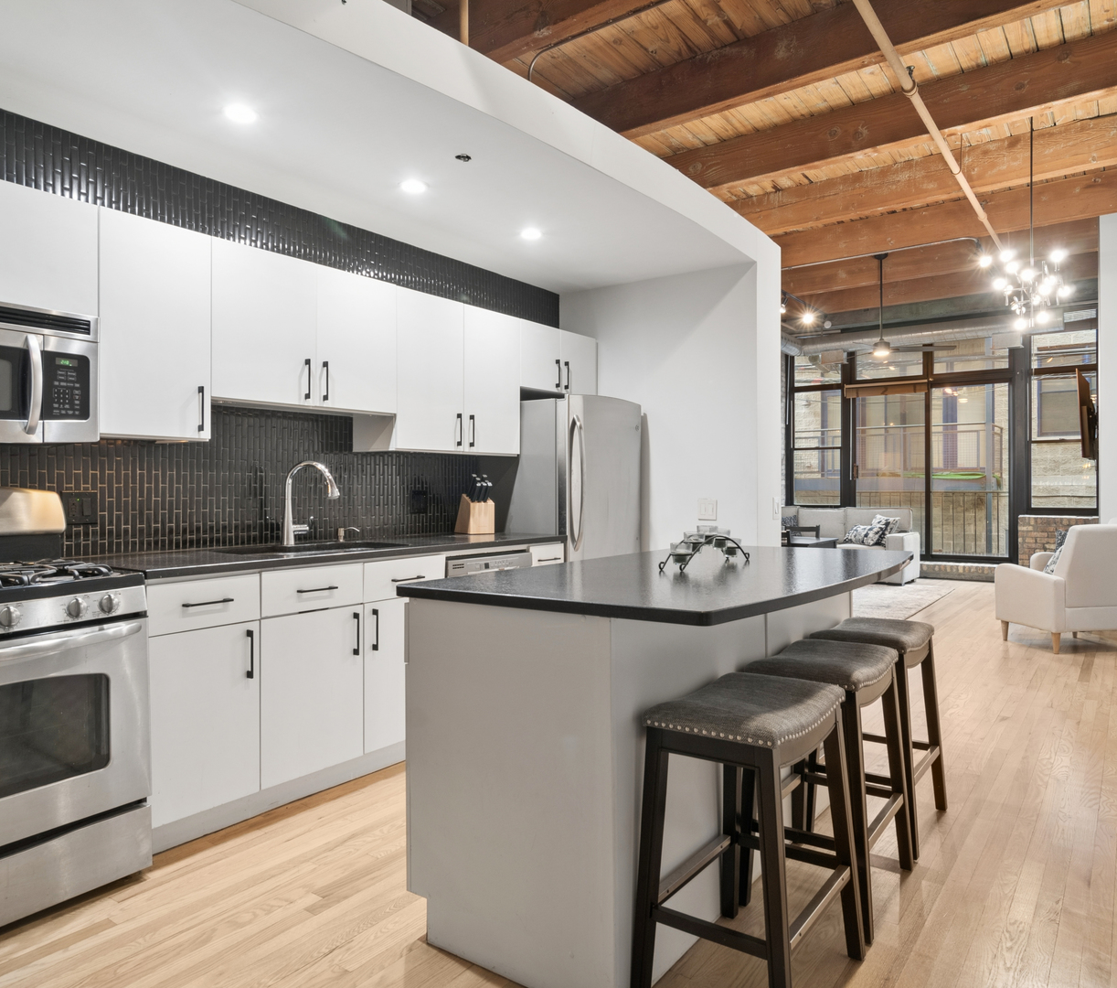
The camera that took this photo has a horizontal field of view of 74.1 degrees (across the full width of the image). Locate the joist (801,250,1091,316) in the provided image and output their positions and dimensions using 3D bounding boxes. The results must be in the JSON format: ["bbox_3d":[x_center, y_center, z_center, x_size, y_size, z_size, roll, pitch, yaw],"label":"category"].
[{"bbox_3d":[4.579,-2.530,9.109,3.400,0.340,0.190,0,1,33],"label":"joist"}]

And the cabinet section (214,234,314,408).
[{"bbox_3d":[-1.311,-0.681,3.103,0.330,0.612,0.459,1,1,38],"label":"cabinet section"}]

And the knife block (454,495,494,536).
[{"bbox_3d":[-0.473,0.112,4.197,0.160,0.218,0.170,-1,1,-36],"label":"knife block"}]

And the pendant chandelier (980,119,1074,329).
[{"bbox_3d":[3.089,-1.802,4.862,0.520,1.420,0.520,0,1,38],"label":"pendant chandelier"}]

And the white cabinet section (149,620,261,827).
[{"bbox_3d":[-1.436,0.768,2.726,0.600,0.623,0.380,1,1,38],"label":"white cabinet section"}]

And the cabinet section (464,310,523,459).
[{"bbox_3d":[-0.487,-0.613,4.165,0.330,0.776,0.448,1,1,38],"label":"cabinet section"}]

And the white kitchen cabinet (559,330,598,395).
[{"bbox_3d":[0.006,-0.809,4.789,0.330,0.392,0.386,0,1,38],"label":"white kitchen cabinet"}]

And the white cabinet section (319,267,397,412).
[{"bbox_3d":[-1.036,-0.685,3.457,0.330,0.612,0.436,1,1,38],"label":"white cabinet section"}]

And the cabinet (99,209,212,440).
[{"bbox_3d":[-1.571,-0.592,2.770,0.330,0.778,0.386,0,1,38],"label":"cabinet"}]

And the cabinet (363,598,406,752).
[{"bbox_3d":[-0.890,0.748,3.382,0.600,0.618,0.454,0,1,38],"label":"cabinet"}]

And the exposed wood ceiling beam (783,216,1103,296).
[{"bbox_3d":[4.112,-2.698,8.655,3.600,0.350,0.160,0,1,35],"label":"exposed wood ceiling beam"}]

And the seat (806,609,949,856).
[{"bbox_3d":[1.143,0.822,2.646,0.365,0.680,0.470,0,1,35],"label":"seat"}]

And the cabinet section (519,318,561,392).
[{"bbox_3d":[-0.231,-0.813,4.491,0.330,0.384,0.386,1,1,38],"label":"cabinet section"}]

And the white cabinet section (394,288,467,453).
[{"bbox_3d":[-0.763,-0.608,3.809,0.330,0.776,0.453,1,1,38],"label":"white cabinet section"}]

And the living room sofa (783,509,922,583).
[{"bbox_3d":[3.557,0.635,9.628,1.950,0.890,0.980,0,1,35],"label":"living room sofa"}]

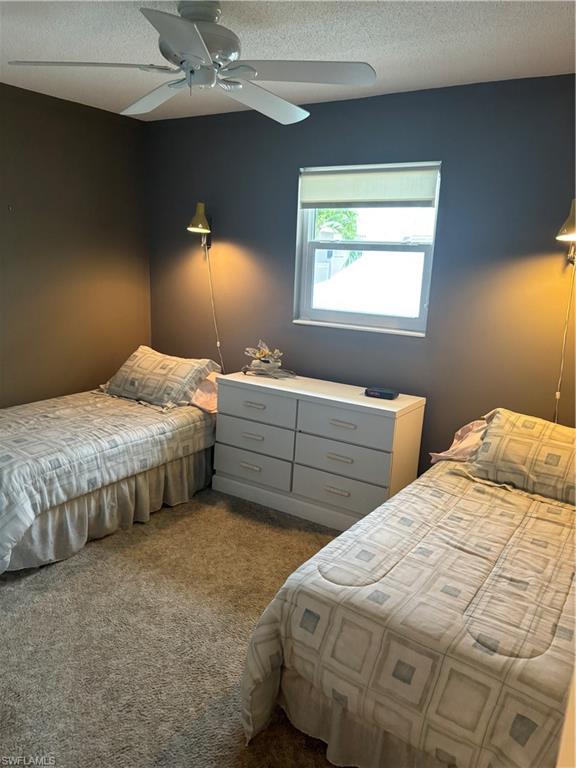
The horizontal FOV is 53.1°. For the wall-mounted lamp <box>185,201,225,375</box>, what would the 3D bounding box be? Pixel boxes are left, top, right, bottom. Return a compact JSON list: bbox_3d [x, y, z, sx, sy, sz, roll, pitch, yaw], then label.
[{"bbox_3d":[-0.602,-0.690,4.076,0.190,1.160,0.210,11,16,31],"label":"wall-mounted lamp"}]

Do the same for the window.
[{"bbox_3d":[0.448,-0.813,3.501,0.909,0.960,0.100,11,16,31],"label":"window"}]

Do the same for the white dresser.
[{"bbox_3d":[0.159,0.395,3.631,1.235,0.768,0.433,11,16,31],"label":"white dresser"}]

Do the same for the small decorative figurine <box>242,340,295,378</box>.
[{"bbox_3d":[-0.127,-0.170,3.800,0.320,0.230,0.190,11,16,31],"label":"small decorative figurine"}]

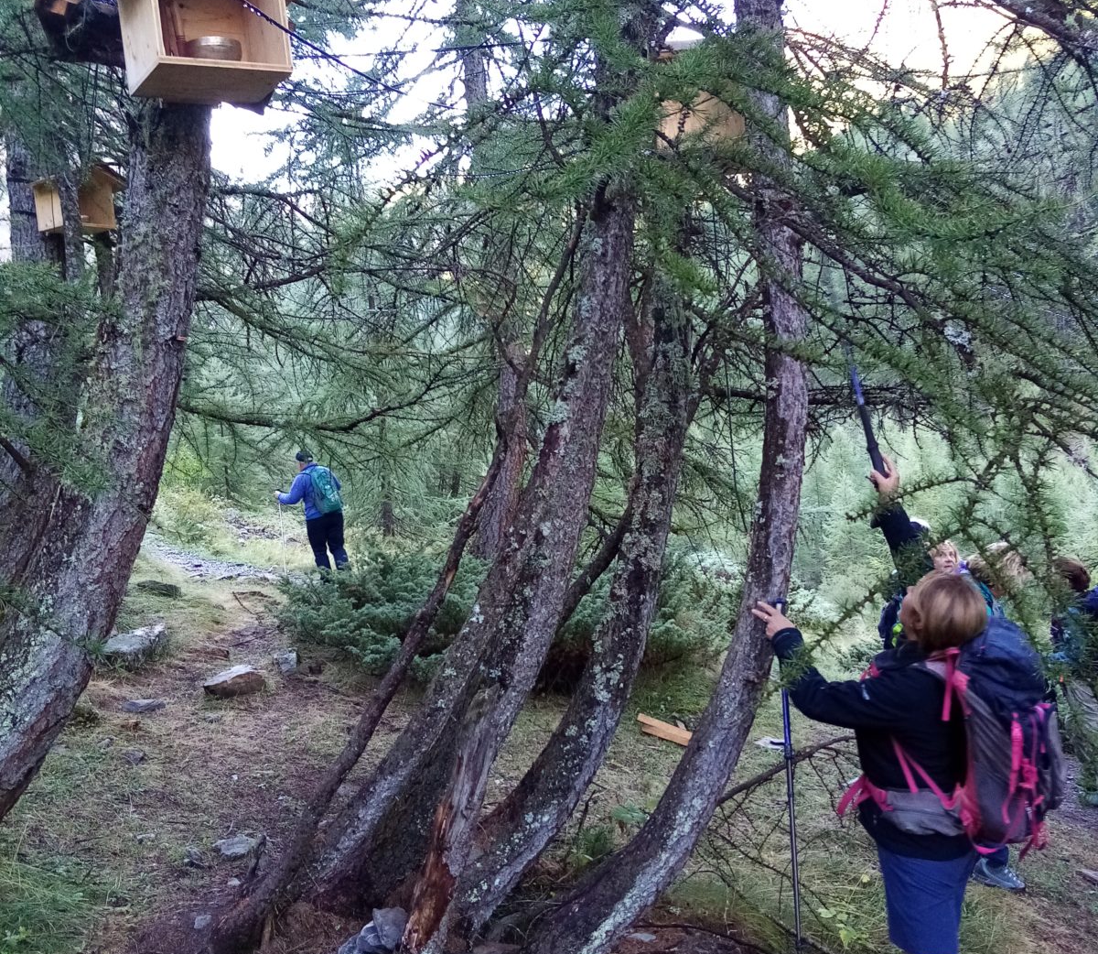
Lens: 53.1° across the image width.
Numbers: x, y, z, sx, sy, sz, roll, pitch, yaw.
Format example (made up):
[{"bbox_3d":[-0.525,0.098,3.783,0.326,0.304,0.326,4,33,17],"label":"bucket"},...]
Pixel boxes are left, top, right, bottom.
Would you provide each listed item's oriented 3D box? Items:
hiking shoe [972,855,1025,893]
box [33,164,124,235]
[{"bbox_3d":[2.210,1.955,5.400,0.280,0.125,0.105,8,5,20],"label":"hiking shoe"},{"bbox_3d":[-3.776,-2.233,8.800,0.390,0.490,0.580,0,7,37],"label":"box"}]

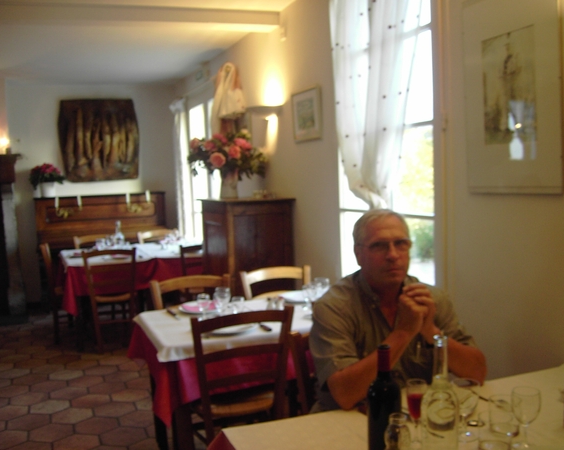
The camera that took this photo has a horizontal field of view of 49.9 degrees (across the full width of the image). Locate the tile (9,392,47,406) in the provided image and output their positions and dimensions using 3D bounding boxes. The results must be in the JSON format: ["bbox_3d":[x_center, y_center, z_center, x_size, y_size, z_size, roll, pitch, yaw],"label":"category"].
[{"bbox_3d":[-1.664,1.159,4.009,0.240,0.020,0.285,-3,4,-22],"label":"tile"}]

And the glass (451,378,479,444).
[{"bbox_3d":[0.485,0.484,1.595,0.076,0.145,0.076,-2,4,0],"label":"glass"}]

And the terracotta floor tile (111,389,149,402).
[{"bbox_3d":[-1.045,1.171,4.167,0.246,0.015,0.284,-3,5,-22],"label":"terracotta floor tile"}]

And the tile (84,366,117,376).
[{"bbox_3d":[-1.376,1.115,4.622,0.249,0.015,0.288,-3,4,-22],"label":"tile"}]

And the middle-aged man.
[{"bbox_3d":[0.359,0.597,1.964,0.600,1.310,0.700,-3,4,-22],"label":"middle-aged man"}]

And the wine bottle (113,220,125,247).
[{"bbox_3d":[-1.759,0.100,6.500,0.092,0.286,0.092,-3,4,-22],"label":"wine bottle"}]

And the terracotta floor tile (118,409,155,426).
[{"bbox_3d":[-0.846,1.168,3.628,0.240,0.020,0.285,-3,4,-22],"label":"terracotta floor tile"}]

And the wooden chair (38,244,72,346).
[{"bbox_3d":[-1.964,0.610,5.633,0.470,0.880,0.440,-3,4,-22],"label":"wooden chair"}]

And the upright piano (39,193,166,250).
[{"bbox_3d":[-2.102,0.310,7.091,1.450,1.300,0.620,-3,4,-22],"label":"upright piano"}]

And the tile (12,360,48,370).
[{"bbox_3d":[-2.000,1.113,4.842,0.249,0.015,0.288,-3,4,-22],"label":"tile"}]

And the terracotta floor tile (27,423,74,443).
[{"bbox_3d":[-1.309,1.187,3.452,0.249,0.015,0.288,-3,4,-22],"label":"terracotta floor tile"}]

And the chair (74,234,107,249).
[{"bbox_3d":[-1.890,0.560,6.228,0.430,0.880,0.470,-4,5,-20],"label":"chair"}]

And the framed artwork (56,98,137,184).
[{"bbox_3d":[-2.195,-1.005,7.218,0.940,0.940,0.050,-3,4,-22],"label":"framed artwork"}]

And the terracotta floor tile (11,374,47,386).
[{"bbox_3d":[-1.828,1.124,4.403,0.245,0.020,0.280,-4,5,-22],"label":"terracotta floor tile"}]

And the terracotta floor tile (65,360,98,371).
[{"bbox_3d":[-1.611,1.134,4.896,0.246,0.015,0.284,-3,5,-22],"label":"terracotta floor tile"}]

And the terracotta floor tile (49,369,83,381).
[{"bbox_3d":[-1.596,1.126,4.507,0.240,0.020,0.285,-3,4,-22],"label":"terracotta floor tile"}]

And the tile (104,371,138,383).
[{"bbox_3d":[-1.168,1.103,4.422,0.245,0.020,0.280,-4,5,-22],"label":"tile"}]

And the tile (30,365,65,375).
[{"bbox_3d":[-1.794,1.106,4.654,0.245,0.020,0.280,-4,5,-22],"label":"tile"}]

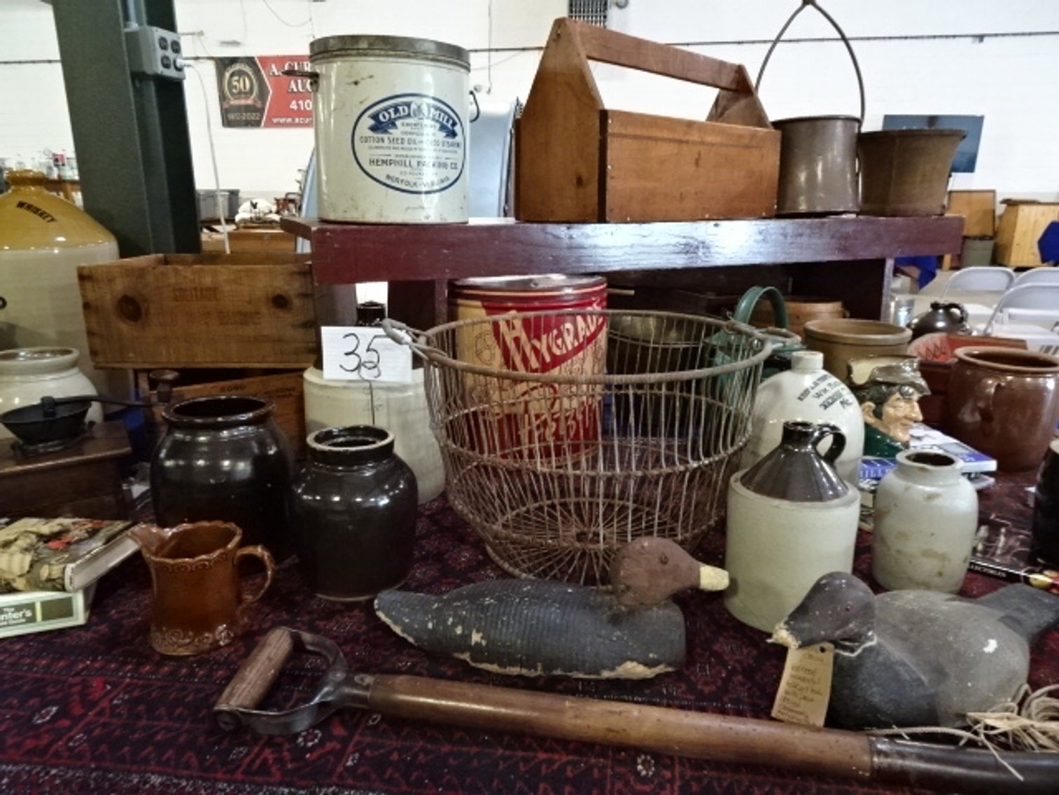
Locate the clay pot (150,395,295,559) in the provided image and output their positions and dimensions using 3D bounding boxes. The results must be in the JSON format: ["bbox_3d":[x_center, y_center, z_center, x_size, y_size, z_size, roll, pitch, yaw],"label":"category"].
[{"bbox_3d":[-0.416,0.113,1.012,0.184,0.204,0.184,-6,16,-22],"label":"clay pot"}]

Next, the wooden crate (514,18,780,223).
[{"bbox_3d":[0.301,-0.601,1.681,0.246,0.375,0.687,14,20,43],"label":"wooden crate"}]

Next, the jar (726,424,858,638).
[{"bbox_3d":[0.312,0.140,0.875,0.148,0.222,0.148,0,15,0],"label":"jar"}]

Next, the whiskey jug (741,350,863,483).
[{"bbox_3d":[0.403,0.059,1.085,0.169,0.247,0.169,-2,15,-7],"label":"whiskey jug"}]

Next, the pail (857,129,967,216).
[{"bbox_3d":[0.950,-0.558,1.859,0.245,0.203,0.245,0,15,0],"label":"pail"}]

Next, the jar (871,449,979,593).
[{"bbox_3d":[0.491,0.150,0.917,0.115,0.154,0.115,0,15,0],"label":"jar"}]

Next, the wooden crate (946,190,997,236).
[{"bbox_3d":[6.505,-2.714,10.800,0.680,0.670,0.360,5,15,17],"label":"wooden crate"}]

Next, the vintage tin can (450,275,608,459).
[{"bbox_3d":[-0.002,-0.065,1.459,0.305,0.321,0.305,0,15,0],"label":"vintage tin can"}]

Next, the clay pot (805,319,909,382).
[{"bbox_3d":[0.684,-0.048,1.564,0.212,0.208,0.212,0,15,0],"label":"clay pot"}]

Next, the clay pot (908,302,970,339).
[{"bbox_3d":[1.030,-0.125,1.860,0.165,0.232,0.165,0,15,0],"label":"clay pot"}]

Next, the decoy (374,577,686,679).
[{"bbox_3d":[0.012,0.214,0.780,0.355,0.102,0.135,1,15,5],"label":"decoy"}]

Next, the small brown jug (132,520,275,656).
[{"bbox_3d":[-0.357,0.202,0.803,0.160,0.112,0.094,3,15,9],"label":"small brown jug"}]

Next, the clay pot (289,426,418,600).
[{"bbox_3d":[-0.213,0.137,0.906,0.149,0.185,0.149,0,15,0],"label":"clay pot"}]

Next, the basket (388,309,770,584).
[{"bbox_3d":[0.086,0.062,1.040,0.512,0.288,0.465,0,15,0],"label":"basket"}]

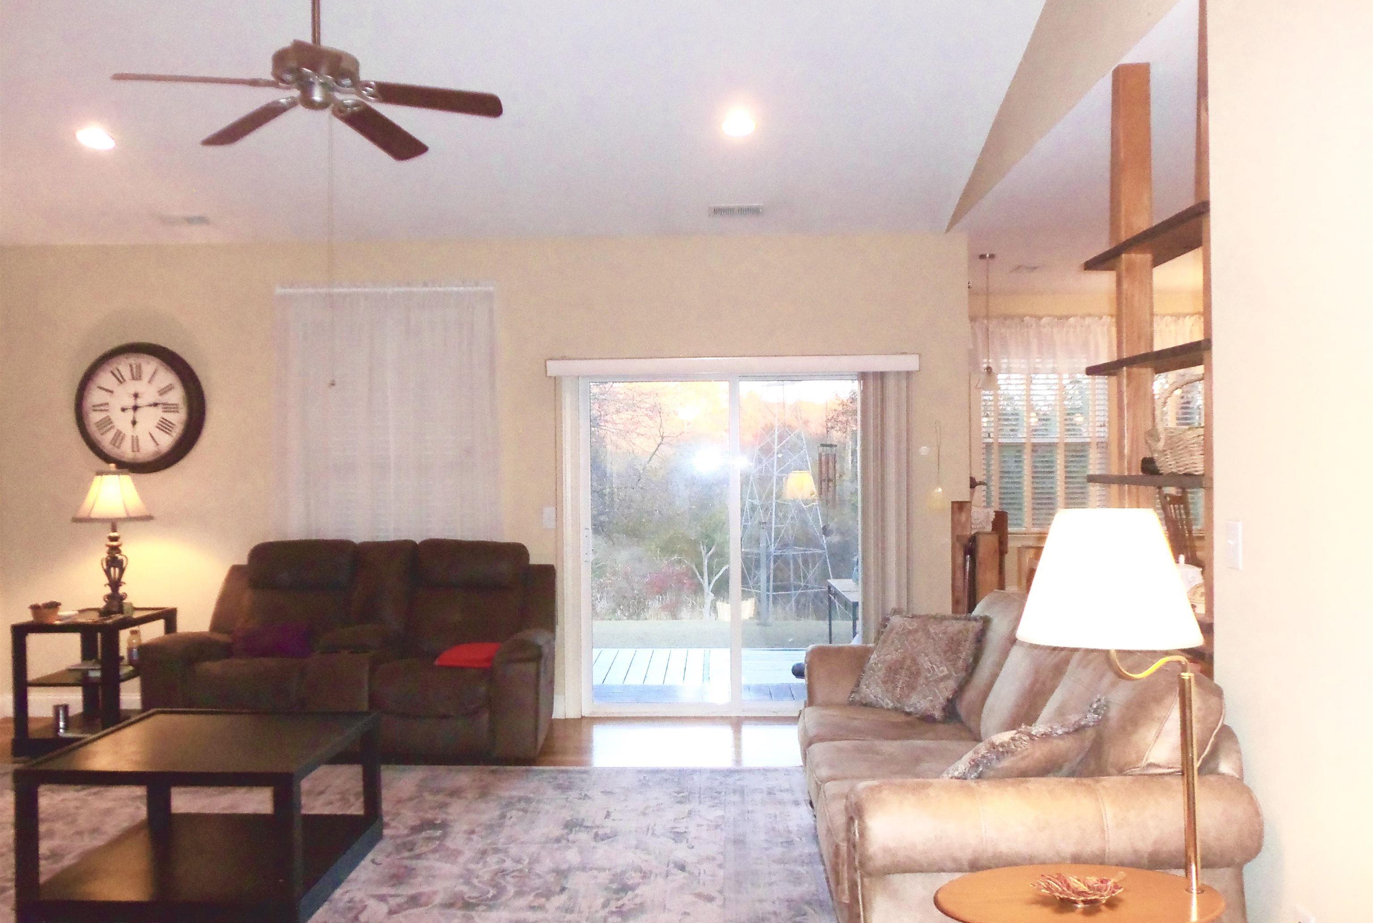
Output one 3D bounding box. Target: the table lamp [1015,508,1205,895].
[{"bbox_3d":[0.865,0.485,2.261,0.395,0.785,0.385,-1,0,1],"label":"table lamp"}]

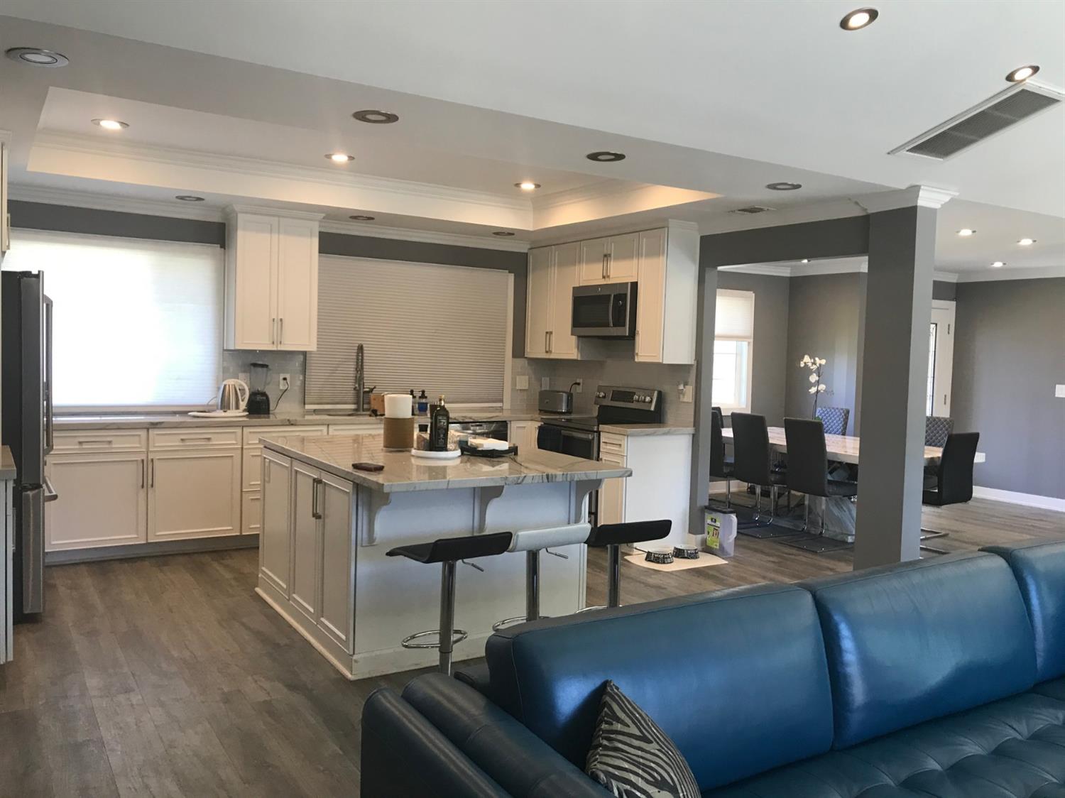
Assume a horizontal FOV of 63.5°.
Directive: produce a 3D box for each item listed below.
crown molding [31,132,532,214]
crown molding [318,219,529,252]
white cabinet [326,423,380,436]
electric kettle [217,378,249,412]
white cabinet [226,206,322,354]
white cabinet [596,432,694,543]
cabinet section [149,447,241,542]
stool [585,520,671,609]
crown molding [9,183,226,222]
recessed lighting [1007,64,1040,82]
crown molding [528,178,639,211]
[{"bbox_3d":[-1.497,-1.578,6.104,3.615,0.100,0.090,0,4,-32],"label":"crown molding"},{"bbox_3d":[-0.888,-1.367,7.255,2.050,0.100,0.080,0,3,-32],"label":"crown molding"},{"bbox_3d":[-1.290,0.554,6.922,0.920,0.770,0.600,0,4,-32],"label":"white cabinet"},{"bbox_3d":[-2.196,-0.030,6.325,0.219,0.239,0.170,0,3,-25],"label":"electric kettle"},{"bbox_3d":[-1.954,-0.888,6.464,0.653,1.040,0.366,0,4,-32],"label":"white cabinet"},{"bbox_3d":[0.860,0.689,6.603,0.594,0.866,0.386,0,4,-32],"label":"white cabinet"},{"bbox_3d":[-2.418,0.640,6.060,0.602,0.597,0.502,0,4,-33],"label":"cabinet section"},{"bbox_3d":[0.355,0.894,3.882,0.381,0.728,0.381,0,4,-27],"label":"stool"},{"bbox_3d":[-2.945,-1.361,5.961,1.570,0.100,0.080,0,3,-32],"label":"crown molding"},{"bbox_3d":[2.183,-1.447,3.833,0.145,0.025,0.145,0,-13,-32],"label":"recessed lighting"},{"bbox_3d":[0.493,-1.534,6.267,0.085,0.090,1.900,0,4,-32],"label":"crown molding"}]

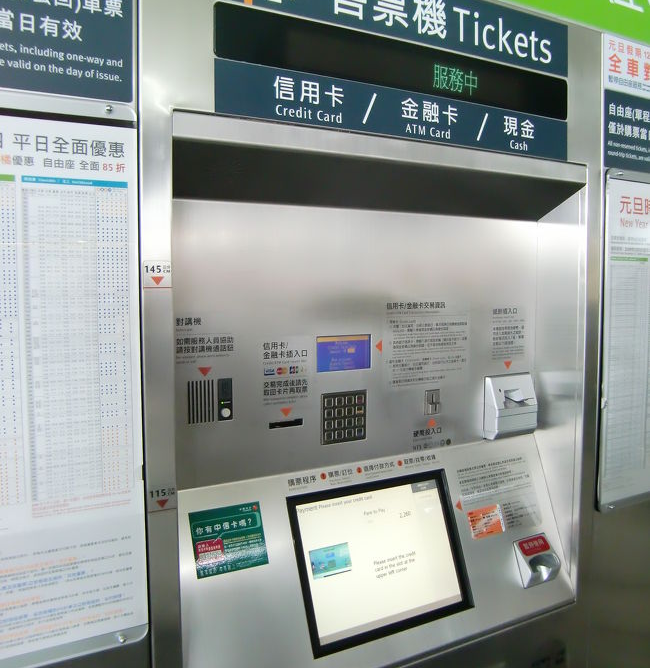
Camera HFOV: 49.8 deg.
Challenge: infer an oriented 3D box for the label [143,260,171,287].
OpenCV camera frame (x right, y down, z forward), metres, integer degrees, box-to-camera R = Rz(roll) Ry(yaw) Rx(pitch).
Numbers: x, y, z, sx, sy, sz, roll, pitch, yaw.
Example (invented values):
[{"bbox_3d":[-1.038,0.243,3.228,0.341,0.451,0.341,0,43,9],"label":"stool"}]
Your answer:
[{"bbox_3d":[-0.220,-0.078,0.924,0.039,0.035,0.004,-3,5,-32],"label":"label"}]

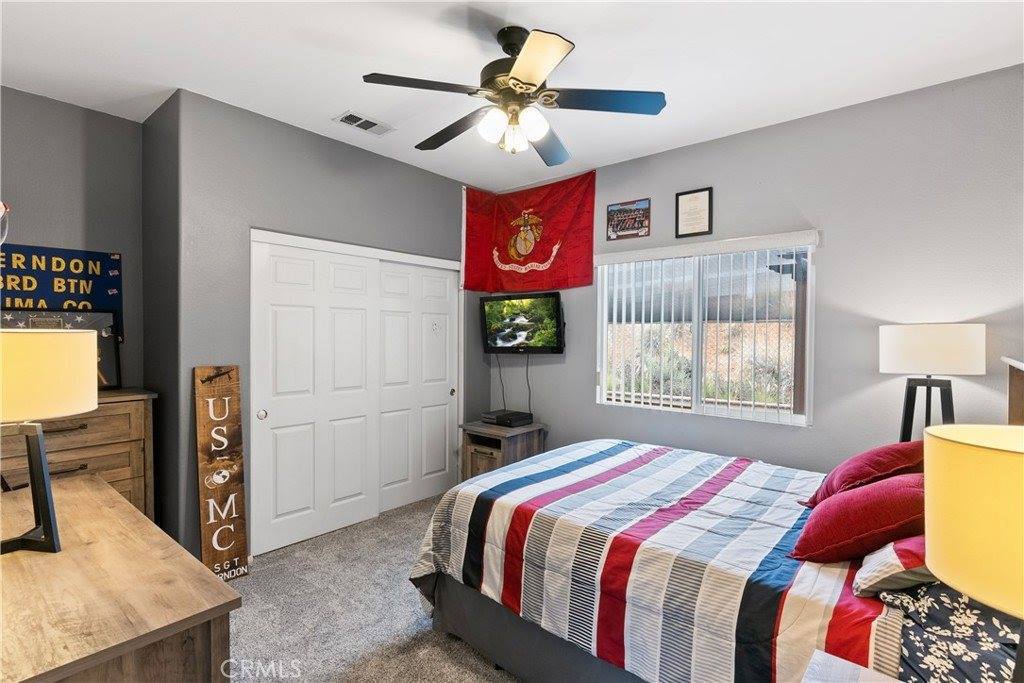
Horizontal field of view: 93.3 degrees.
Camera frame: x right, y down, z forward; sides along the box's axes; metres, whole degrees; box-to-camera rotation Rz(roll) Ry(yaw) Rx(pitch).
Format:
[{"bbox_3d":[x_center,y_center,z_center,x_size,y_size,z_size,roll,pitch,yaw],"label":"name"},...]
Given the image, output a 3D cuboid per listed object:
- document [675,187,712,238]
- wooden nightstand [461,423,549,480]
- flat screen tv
[{"bbox_3d":[1.277,-0.902,3.400,0.256,0.320,0.020,1,1,40],"label":"document"},{"bbox_3d":[-0.077,1.042,4.178,0.535,0.610,0.530,1,1,40],"label":"wooden nightstand"},{"bbox_3d":[0.091,-0.153,4.212,0.785,0.510,0.090,1,8,31],"label":"flat screen tv"}]

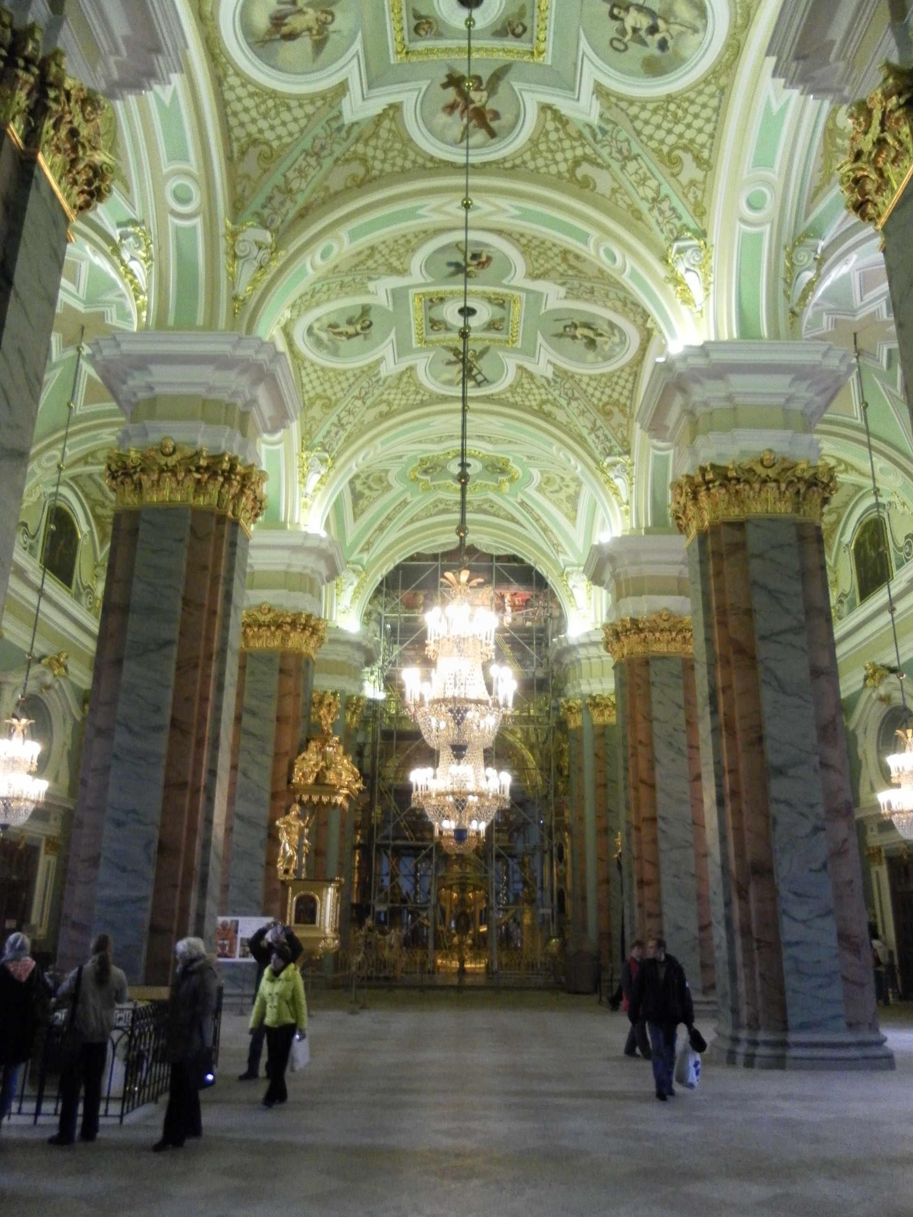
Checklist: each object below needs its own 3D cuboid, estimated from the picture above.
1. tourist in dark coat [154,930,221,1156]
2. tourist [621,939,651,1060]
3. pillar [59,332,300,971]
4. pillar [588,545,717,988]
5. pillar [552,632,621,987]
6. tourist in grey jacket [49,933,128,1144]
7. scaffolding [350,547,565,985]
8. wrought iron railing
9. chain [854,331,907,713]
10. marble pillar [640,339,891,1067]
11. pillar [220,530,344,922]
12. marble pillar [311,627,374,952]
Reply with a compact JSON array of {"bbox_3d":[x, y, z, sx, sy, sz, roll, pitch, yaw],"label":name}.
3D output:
[{"bbox_3d":[-2.344,3.728,8.575,0.523,1.660,0.503,1,-18,0],"label":"tourist in dark coat"},{"bbox_3d":[2.736,5.849,14.798,0.553,1.660,0.523,-12,-22,33],"label":"tourist"},{"bbox_3d":[-4.878,1.209,16.644,3.440,11.425,3.360,1,-18,0],"label":"pillar"},{"bbox_3d":[5.250,4.097,24.985,3.440,11.425,3.360,1,-18,0],"label":"pillar"},{"bbox_3d":[5.196,6.860,33.378,3.440,11.425,3.360,1,-18,0],"label":"pillar"},{"bbox_3d":[-3.197,3.729,8.630,0.583,1.670,0.422,6,-19,-15],"label":"tourist in grey jacket"},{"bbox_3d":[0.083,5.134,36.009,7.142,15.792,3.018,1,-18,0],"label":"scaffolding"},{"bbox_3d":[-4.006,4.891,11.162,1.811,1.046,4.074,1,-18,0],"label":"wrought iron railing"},{"bbox_3d":[9.655,-2.251,22.486,0.151,9.465,0.151,1,-18,0],"label":"chain"},{"bbox_3d":[5.226,1.365,16.688,3.440,11.425,3.360,1,-18,0],"label":"marble pillar"},{"bbox_3d":[-4.854,3.941,24.941,3.440,11.425,3.360,1,-18,0],"label":"pillar"},{"bbox_3d":[-4.782,6.743,33.445,3.440,11.425,3.360,1,-18,0],"label":"marble pillar"}]

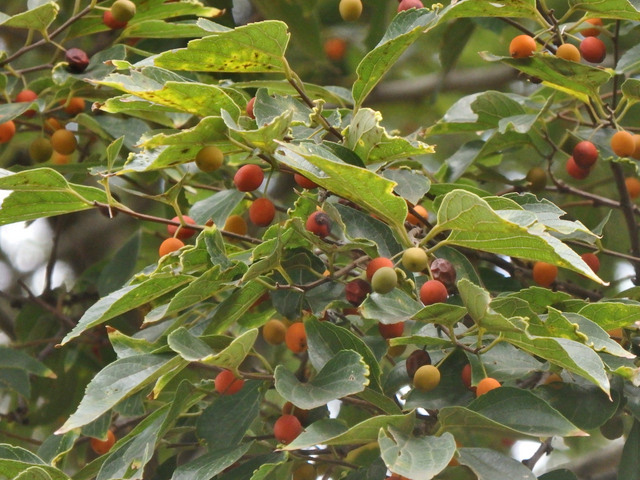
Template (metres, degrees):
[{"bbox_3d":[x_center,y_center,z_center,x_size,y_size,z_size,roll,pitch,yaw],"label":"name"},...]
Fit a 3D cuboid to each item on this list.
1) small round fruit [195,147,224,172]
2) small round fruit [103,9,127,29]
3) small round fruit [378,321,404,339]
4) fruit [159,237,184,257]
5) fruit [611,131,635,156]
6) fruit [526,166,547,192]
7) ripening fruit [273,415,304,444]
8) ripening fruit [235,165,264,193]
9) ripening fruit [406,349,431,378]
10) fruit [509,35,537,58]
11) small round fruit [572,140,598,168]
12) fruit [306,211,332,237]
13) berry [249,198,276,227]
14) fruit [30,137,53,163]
[{"bbox_3d":[-0.039,-0.028,2.150,0.009,0.009,0.009,0,-10,0],"label":"small round fruit"},{"bbox_3d":[-0.067,-0.074,2.030,0.008,0.008,0.008,0,-10,0],"label":"small round fruit"},{"bbox_3d":[0.024,0.028,2.020,0.008,0.009,0.008,0,-10,0],"label":"small round fruit"},{"bbox_3d":[-0.051,0.003,2.140,0.009,0.009,0.009,0,-10,0],"label":"fruit"},{"bbox_3d":[0.096,-0.030,1.950,0.008,0.008,0.008,0,-12,0],"label":"fruit"},{"bbox_3d":[0.081,-0.023,2.280,0.008,0.009,0.008,0,-10,0],"label":"fruit"},{"bbox_3d":[-0.010,0.058,1.870,0.009,0.009,0.009,0,-12,0],"label":"ripening fruit"},{"bbox_3d":[-0.023,-0.020,1.980,0.009,0.009,0.009,0,-10,0],"label":"ripening fruit"},{"bbox_3d":[0.031,0.039,1.910,0.008,0.009,0.008,0,-12,0],"label":"ripening fruit"},{"bbox_3d":[0.072,-0.068,2.180,0.009,0.009,0.009,0,-10,0],"label":"fruit"},{"bbox_3d":[0.095,-0.030,2.200,0.009,0.010,0.009,0,-10,0],"label":"small round fruit"},{"bbox_3d":[0.000,-0.005,2.160,0.009,0.010,0.009,0,-10,0],"label":"fruit"},{"bbox_3d":[-0.019,-0.009,2.000,0.008,0.009,0.008,0,-10,0],"label":"berry"},{"bbox_3d":[-0.091,-0.029,2.000,0.008,0.008,0.008,0,-12,0],"label":"fruit"}]

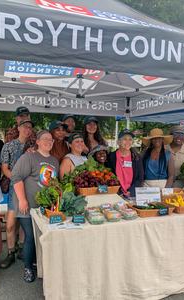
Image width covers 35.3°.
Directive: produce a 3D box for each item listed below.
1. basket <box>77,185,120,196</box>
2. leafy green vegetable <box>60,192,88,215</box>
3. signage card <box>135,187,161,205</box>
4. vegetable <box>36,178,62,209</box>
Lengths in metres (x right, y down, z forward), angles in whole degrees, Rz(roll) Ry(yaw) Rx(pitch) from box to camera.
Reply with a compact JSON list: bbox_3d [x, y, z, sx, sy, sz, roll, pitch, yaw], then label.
[{"bbox_3d":[0.030,0.389,2.910,0.430,0.090,0.290,0,1,-19],"label":"basket"},{"bbox_3d":[-0.173,0.509,2.690,0.220,0.200,0.200,0,1,-20],"label":"leafy green vegetable"},{"bbox_3d":[0.563,0.475,2.880,0.270,0.210,0.020,0,1,-8],"label":"signage card"},{"bbox_3d":[-0.405,0.414,2.750,0.230,0.260,0.220,0,1,-20],"label":"vegetable"}]

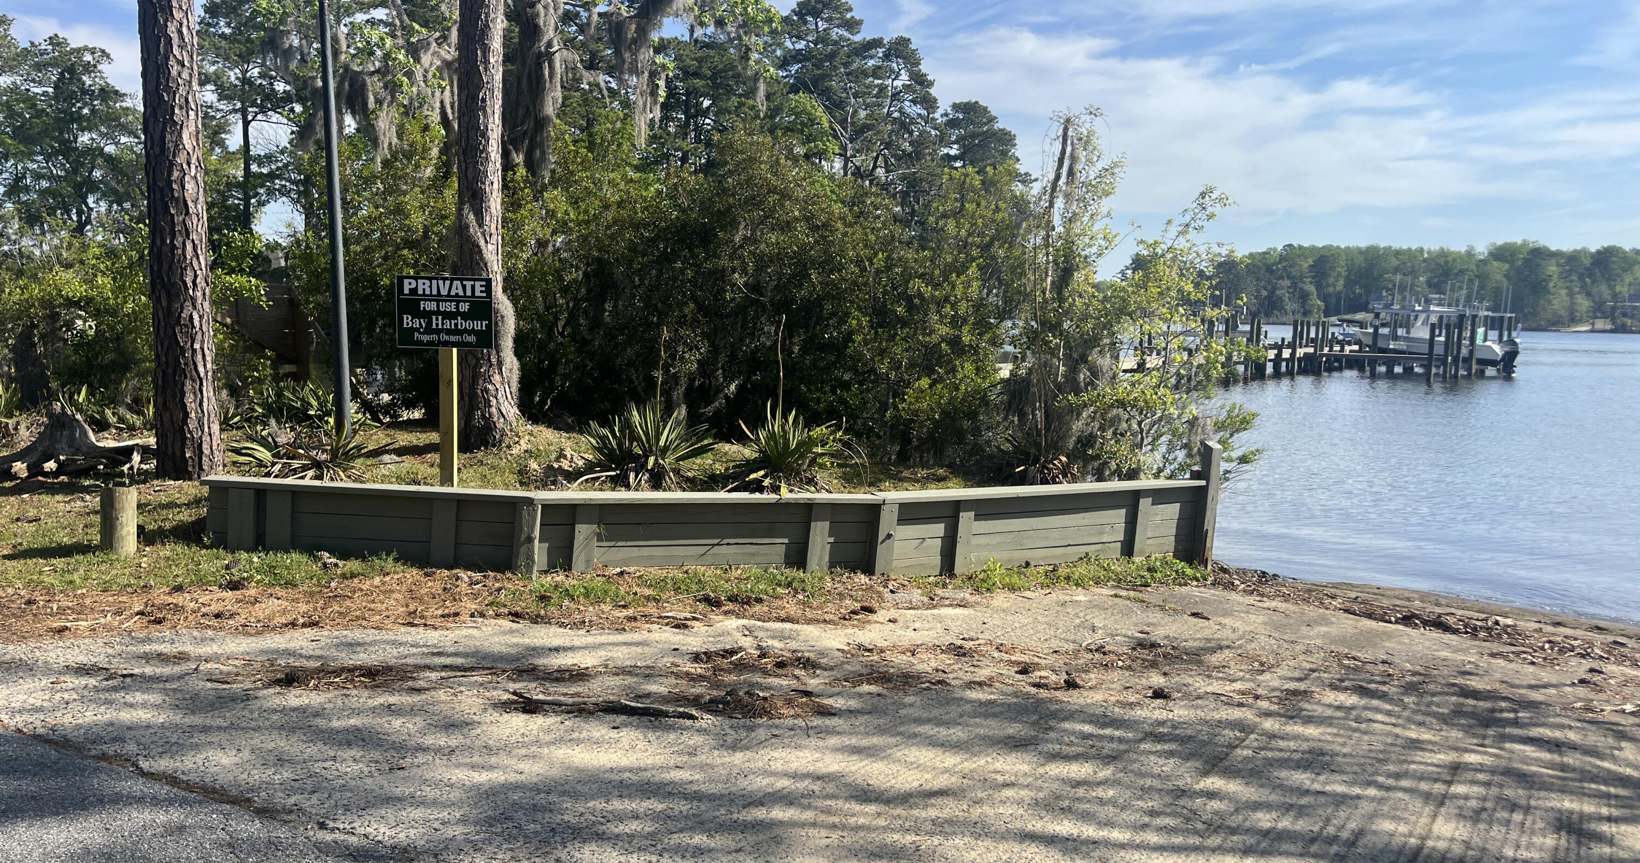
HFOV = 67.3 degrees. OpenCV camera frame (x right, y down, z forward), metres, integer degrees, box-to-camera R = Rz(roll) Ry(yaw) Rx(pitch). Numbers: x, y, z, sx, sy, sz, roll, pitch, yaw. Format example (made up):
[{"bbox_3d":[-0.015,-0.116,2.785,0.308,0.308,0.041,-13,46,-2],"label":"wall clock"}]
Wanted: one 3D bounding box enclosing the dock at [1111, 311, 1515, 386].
[{"bbox_3d":[23.411,-3.861,54.394,8.730,3.200,34.920,5,7,34],"label":"dock"}]

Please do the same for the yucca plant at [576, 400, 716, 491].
[{"bbox_3d":[-1.174,0.067,8.300,0.920,0.580,0.900,0,6,-8],"label":"yucca plant"}]

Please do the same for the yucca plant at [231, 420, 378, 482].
[{"bbox_3d":[-3.636,0.061,8.692,1.020,0.420,0.900,-1,6,-23],"label":"yucca plant"}]

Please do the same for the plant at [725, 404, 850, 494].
[{"bbox_3d":[-0.217,0.100,8.152,0.810,0.580,0.850,1,6,-2],"label":"plant"}]

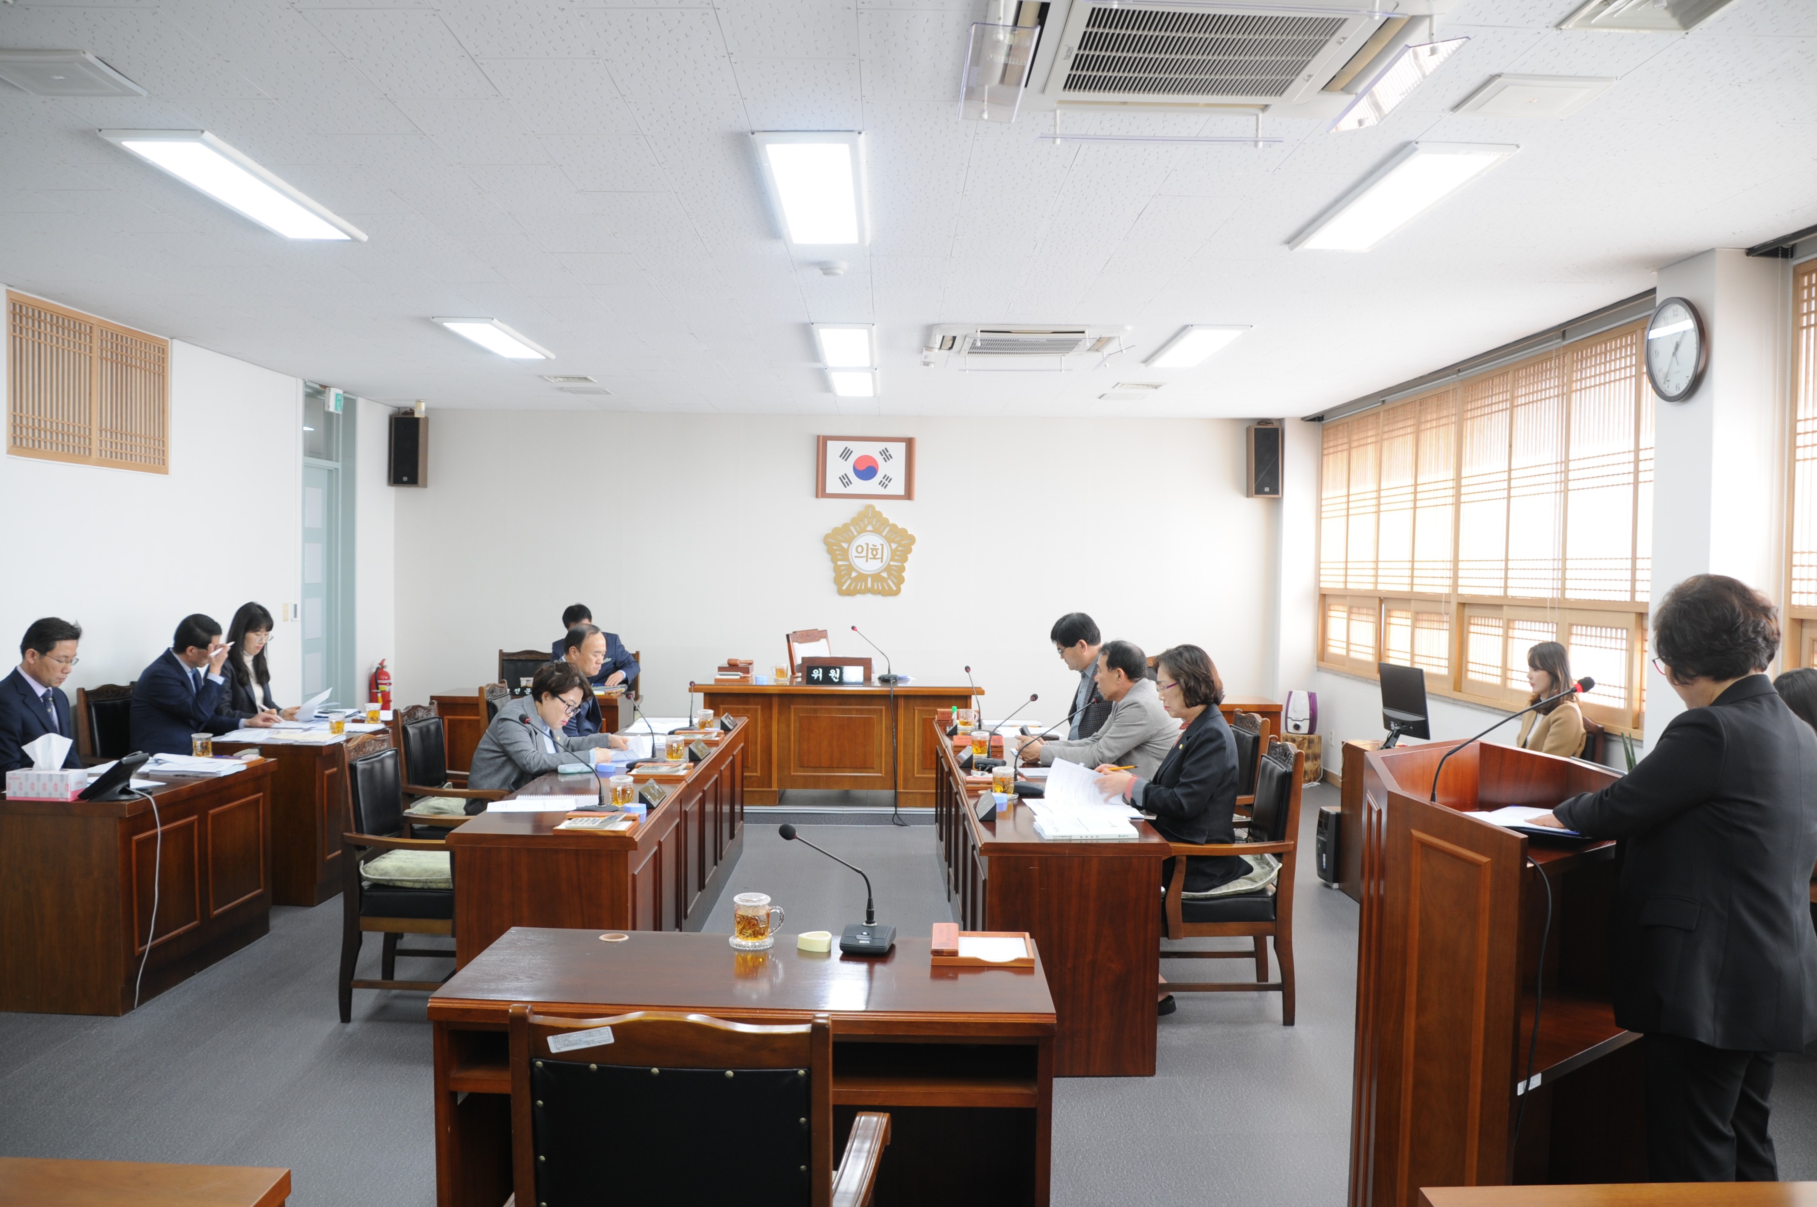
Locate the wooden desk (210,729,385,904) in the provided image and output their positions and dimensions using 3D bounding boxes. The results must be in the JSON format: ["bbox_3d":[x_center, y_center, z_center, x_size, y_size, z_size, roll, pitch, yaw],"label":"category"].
[{"bbox_3d":[-2.874,0.961,6.515,0.590,0.703,1.140,1,1,-1],"label":"wooden desk"}]

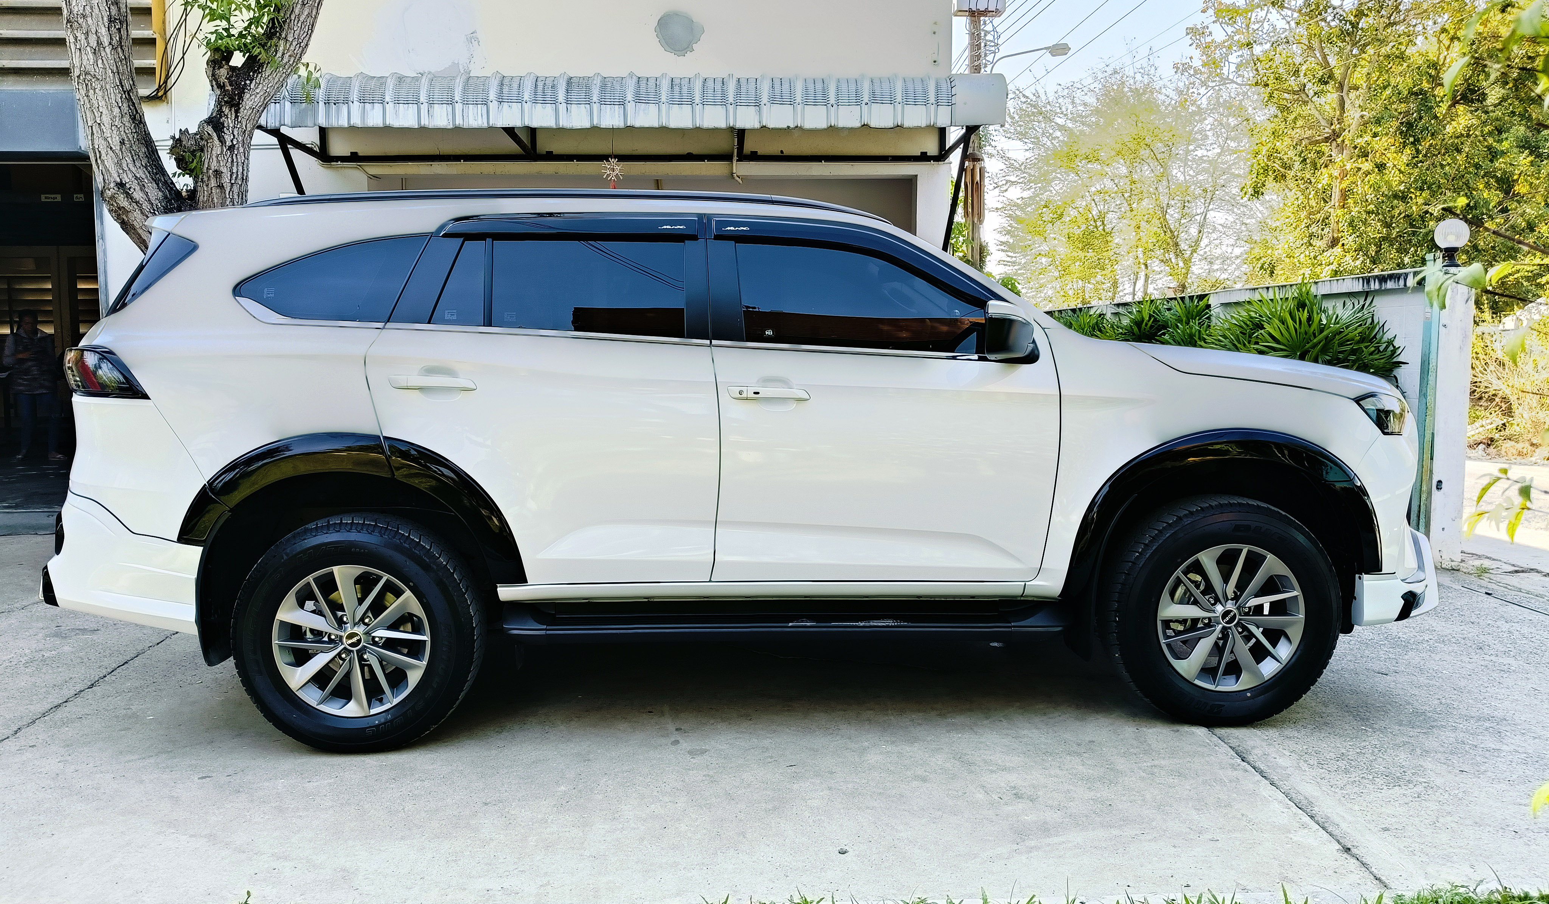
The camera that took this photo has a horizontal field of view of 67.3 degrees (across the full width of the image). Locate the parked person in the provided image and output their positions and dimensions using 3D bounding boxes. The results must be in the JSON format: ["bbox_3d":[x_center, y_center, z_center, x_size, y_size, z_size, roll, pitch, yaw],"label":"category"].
[{"bbox_3d":[-7.646,-0.699,11.936,0.520,1.540,0.360,-4,6,-37],"label":"parked person"}]

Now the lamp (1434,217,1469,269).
[{"bbox_3d":[3.903,-1.202,6.700,0.180,0.285,0.180,0,5,0],"label":"lamp"}]

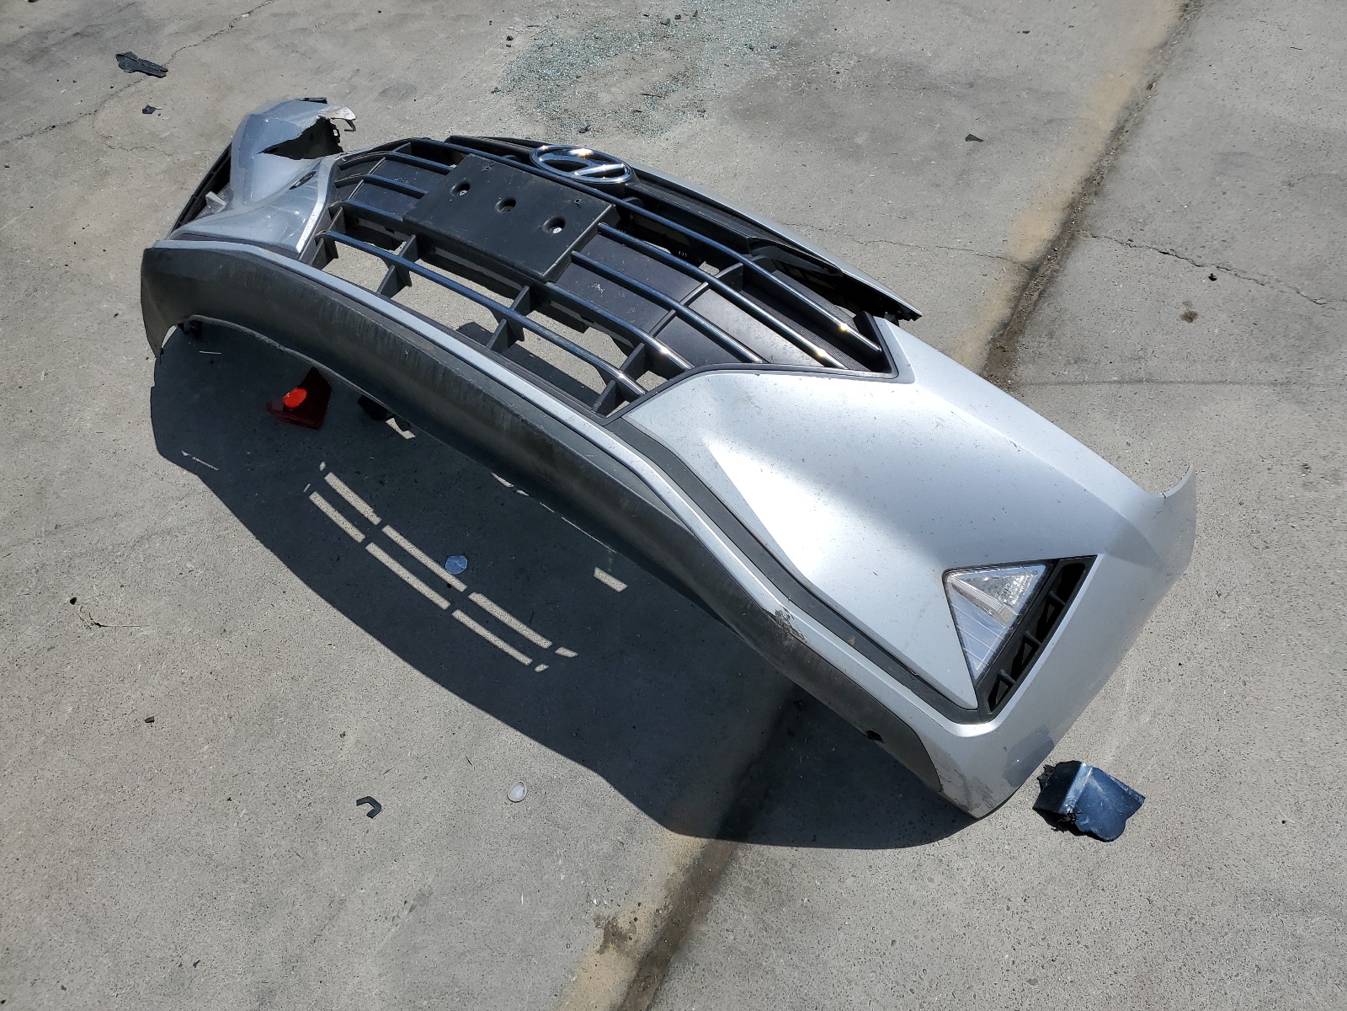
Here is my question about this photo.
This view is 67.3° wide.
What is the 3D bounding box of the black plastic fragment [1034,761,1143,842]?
[{"bbox_3d":[0.500,0.356,1.227,0.119,0.045,0.078,20,56,26],"label":"black plastic fragment"}]

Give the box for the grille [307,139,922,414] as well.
[{"bbox_3d":[-0.191,-0.370,1.432,1.155,0.180,0.413,29,69,32],"label":"grille"}]

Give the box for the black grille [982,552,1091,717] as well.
[{"bbox_3d":[0.427,0.161,1.223,0.061,0.048,0.242,44,73,-2],"label":"black grille"}]

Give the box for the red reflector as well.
[{"bbox_3d":[-0.715,-0.200,1.977,0.121,0.037,0.138,-39,53,-22],"label":"red reflector"}]

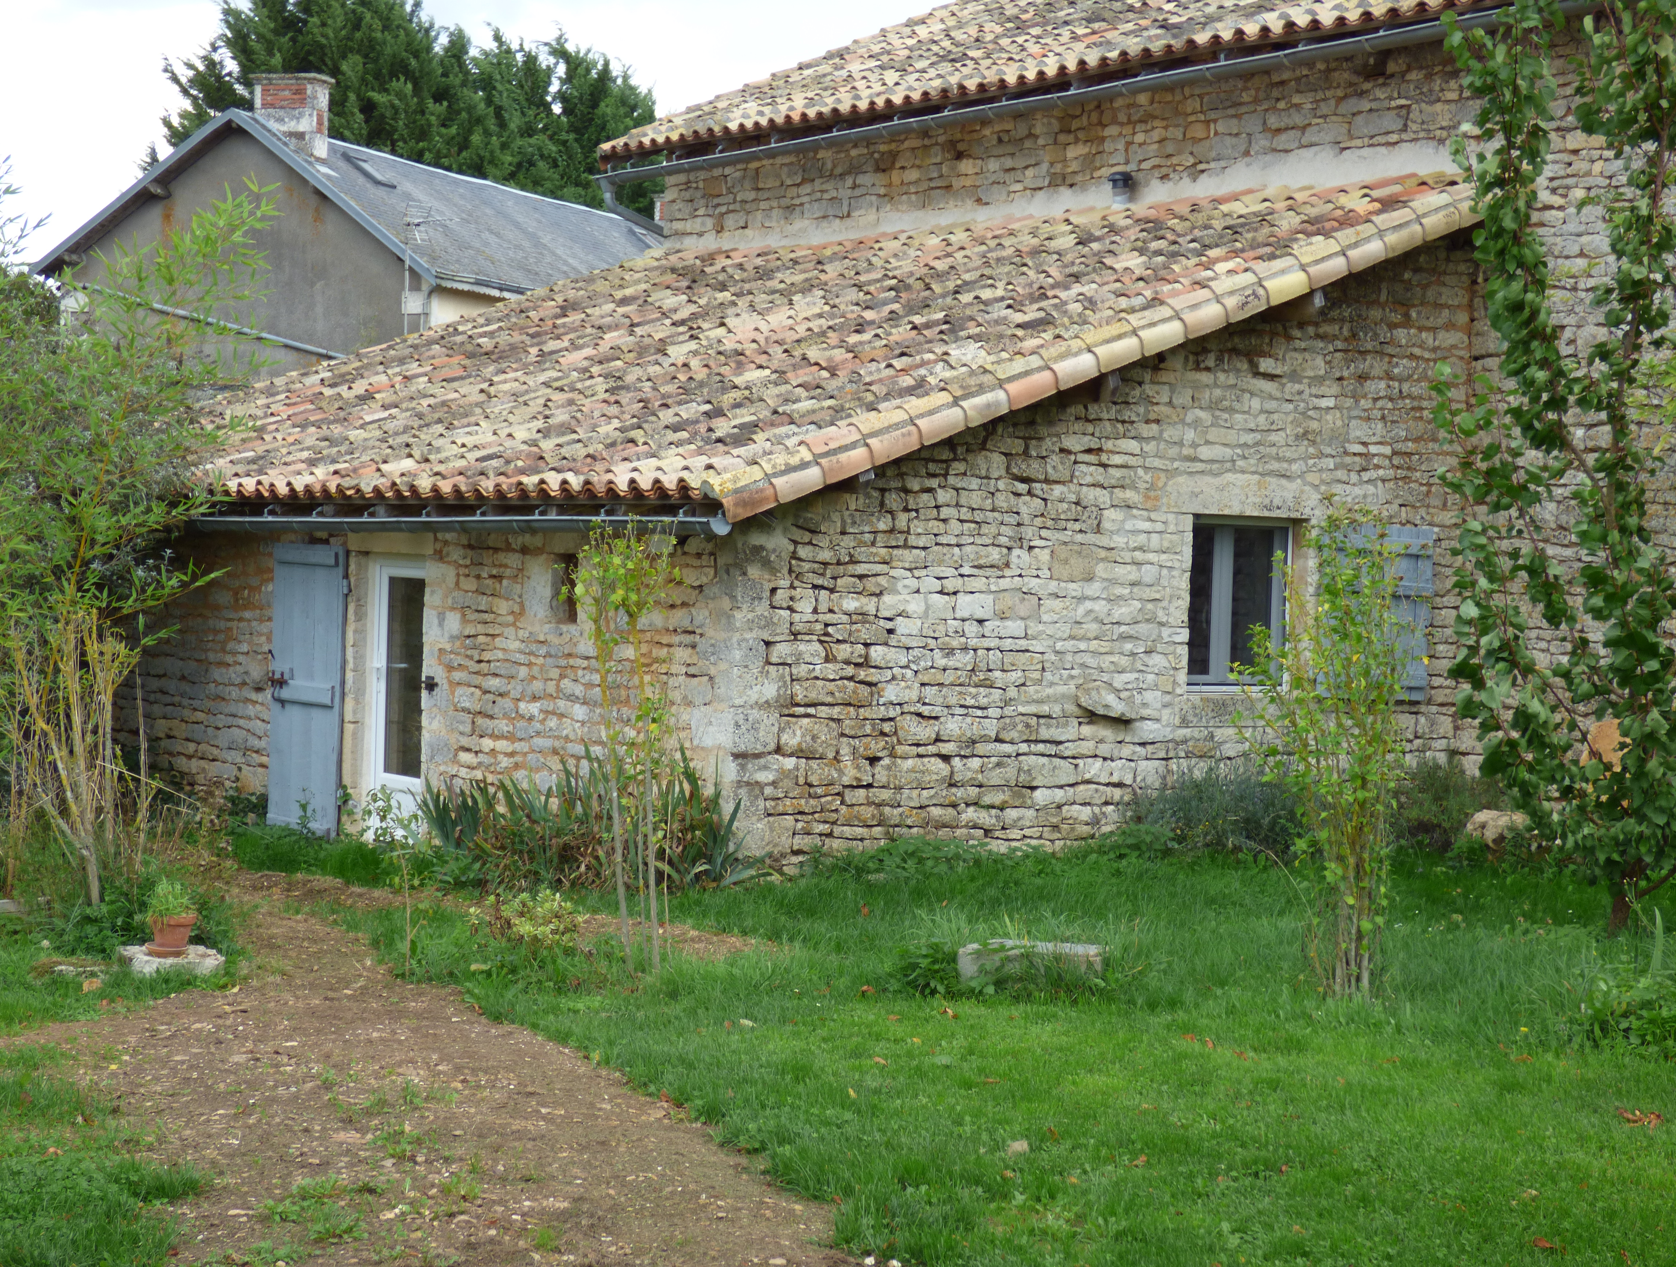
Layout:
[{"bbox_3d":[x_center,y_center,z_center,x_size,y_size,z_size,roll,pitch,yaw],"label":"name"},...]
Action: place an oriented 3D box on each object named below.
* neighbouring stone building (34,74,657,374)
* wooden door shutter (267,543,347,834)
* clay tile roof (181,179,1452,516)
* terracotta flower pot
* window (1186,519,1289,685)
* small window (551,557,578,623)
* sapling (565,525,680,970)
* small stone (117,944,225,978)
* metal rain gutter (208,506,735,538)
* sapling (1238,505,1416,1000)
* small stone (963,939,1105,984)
[{"bbox_3d":[-6.301,-4.309,52.513,6.800,9.200,15.000,2,1,24],"label":"neighbouring stone building"},{"bbox_3d":[-3.678,0.394,20.571,0.080,2.030,1.100,1,1,-36],"label":"wooden door shutter"},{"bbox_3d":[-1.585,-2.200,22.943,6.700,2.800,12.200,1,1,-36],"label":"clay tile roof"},{"bbox_3d":[-2.662,1.211,11.900,0.190,0.168,0.190,2,1,0],"label":"terracotta flower pot"},{"bbox_3d":[2.518,-0.170,18.896,1.020,1.090,0.150,1,1,-36],"label":"window"},{"bbox_3d":[-1.570,-0.265,18.027,0.220,0.420,0.330,1,1,-36],"label":"small window"},{"bbox_3d":[-0.862,0.470,12.184,0.450,1.834,0.420,2,1,0],"label":"sapling"},{"bbox_3d":[-2.667,1.311,11.900,0.410,0.110,0.360,2,1,0],"label":"small stone"},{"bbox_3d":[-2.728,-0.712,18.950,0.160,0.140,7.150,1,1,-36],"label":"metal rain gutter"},{"bbox_3d":[2.049,0.473,12.257,0.680,2.014,0.600,2,1,0],"label":"sapling"},{"bbox_3d":[0.799,1.361,12.300,0.580,0.170,0.320,2,1,6],"label":"small stone"}]

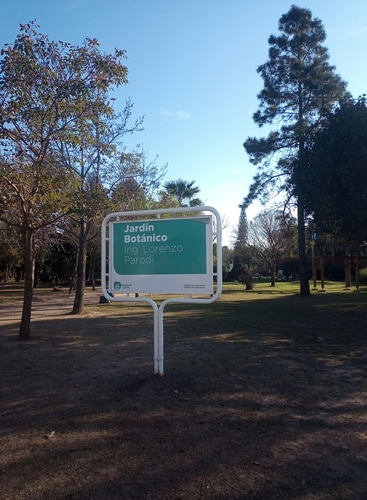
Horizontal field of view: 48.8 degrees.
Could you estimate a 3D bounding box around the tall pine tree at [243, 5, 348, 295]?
[{"bbox_3d":[7.767,-7.130,28.045,7.300,20.411,7.100,0,-3,0],"label":"tall pine tree"}]

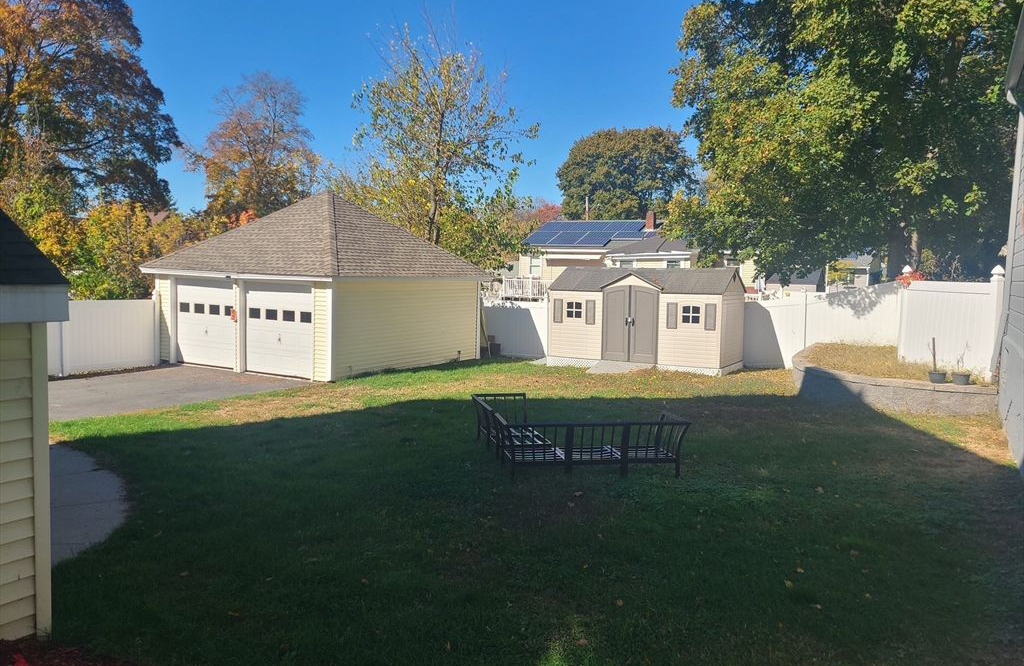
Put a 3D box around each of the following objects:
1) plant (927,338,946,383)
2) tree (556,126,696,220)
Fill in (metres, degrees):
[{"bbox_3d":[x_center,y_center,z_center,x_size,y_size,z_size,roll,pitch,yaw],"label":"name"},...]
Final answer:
[{"bbox_3d":[8.031,0.510,14.592,0.350,0.840,0.332,3,5,29],"label":"plant"},{"bbox_3d":[10.111,-10.551,69.396,12.742,16.069,12.742,1,4,0],"label":"tree"}]

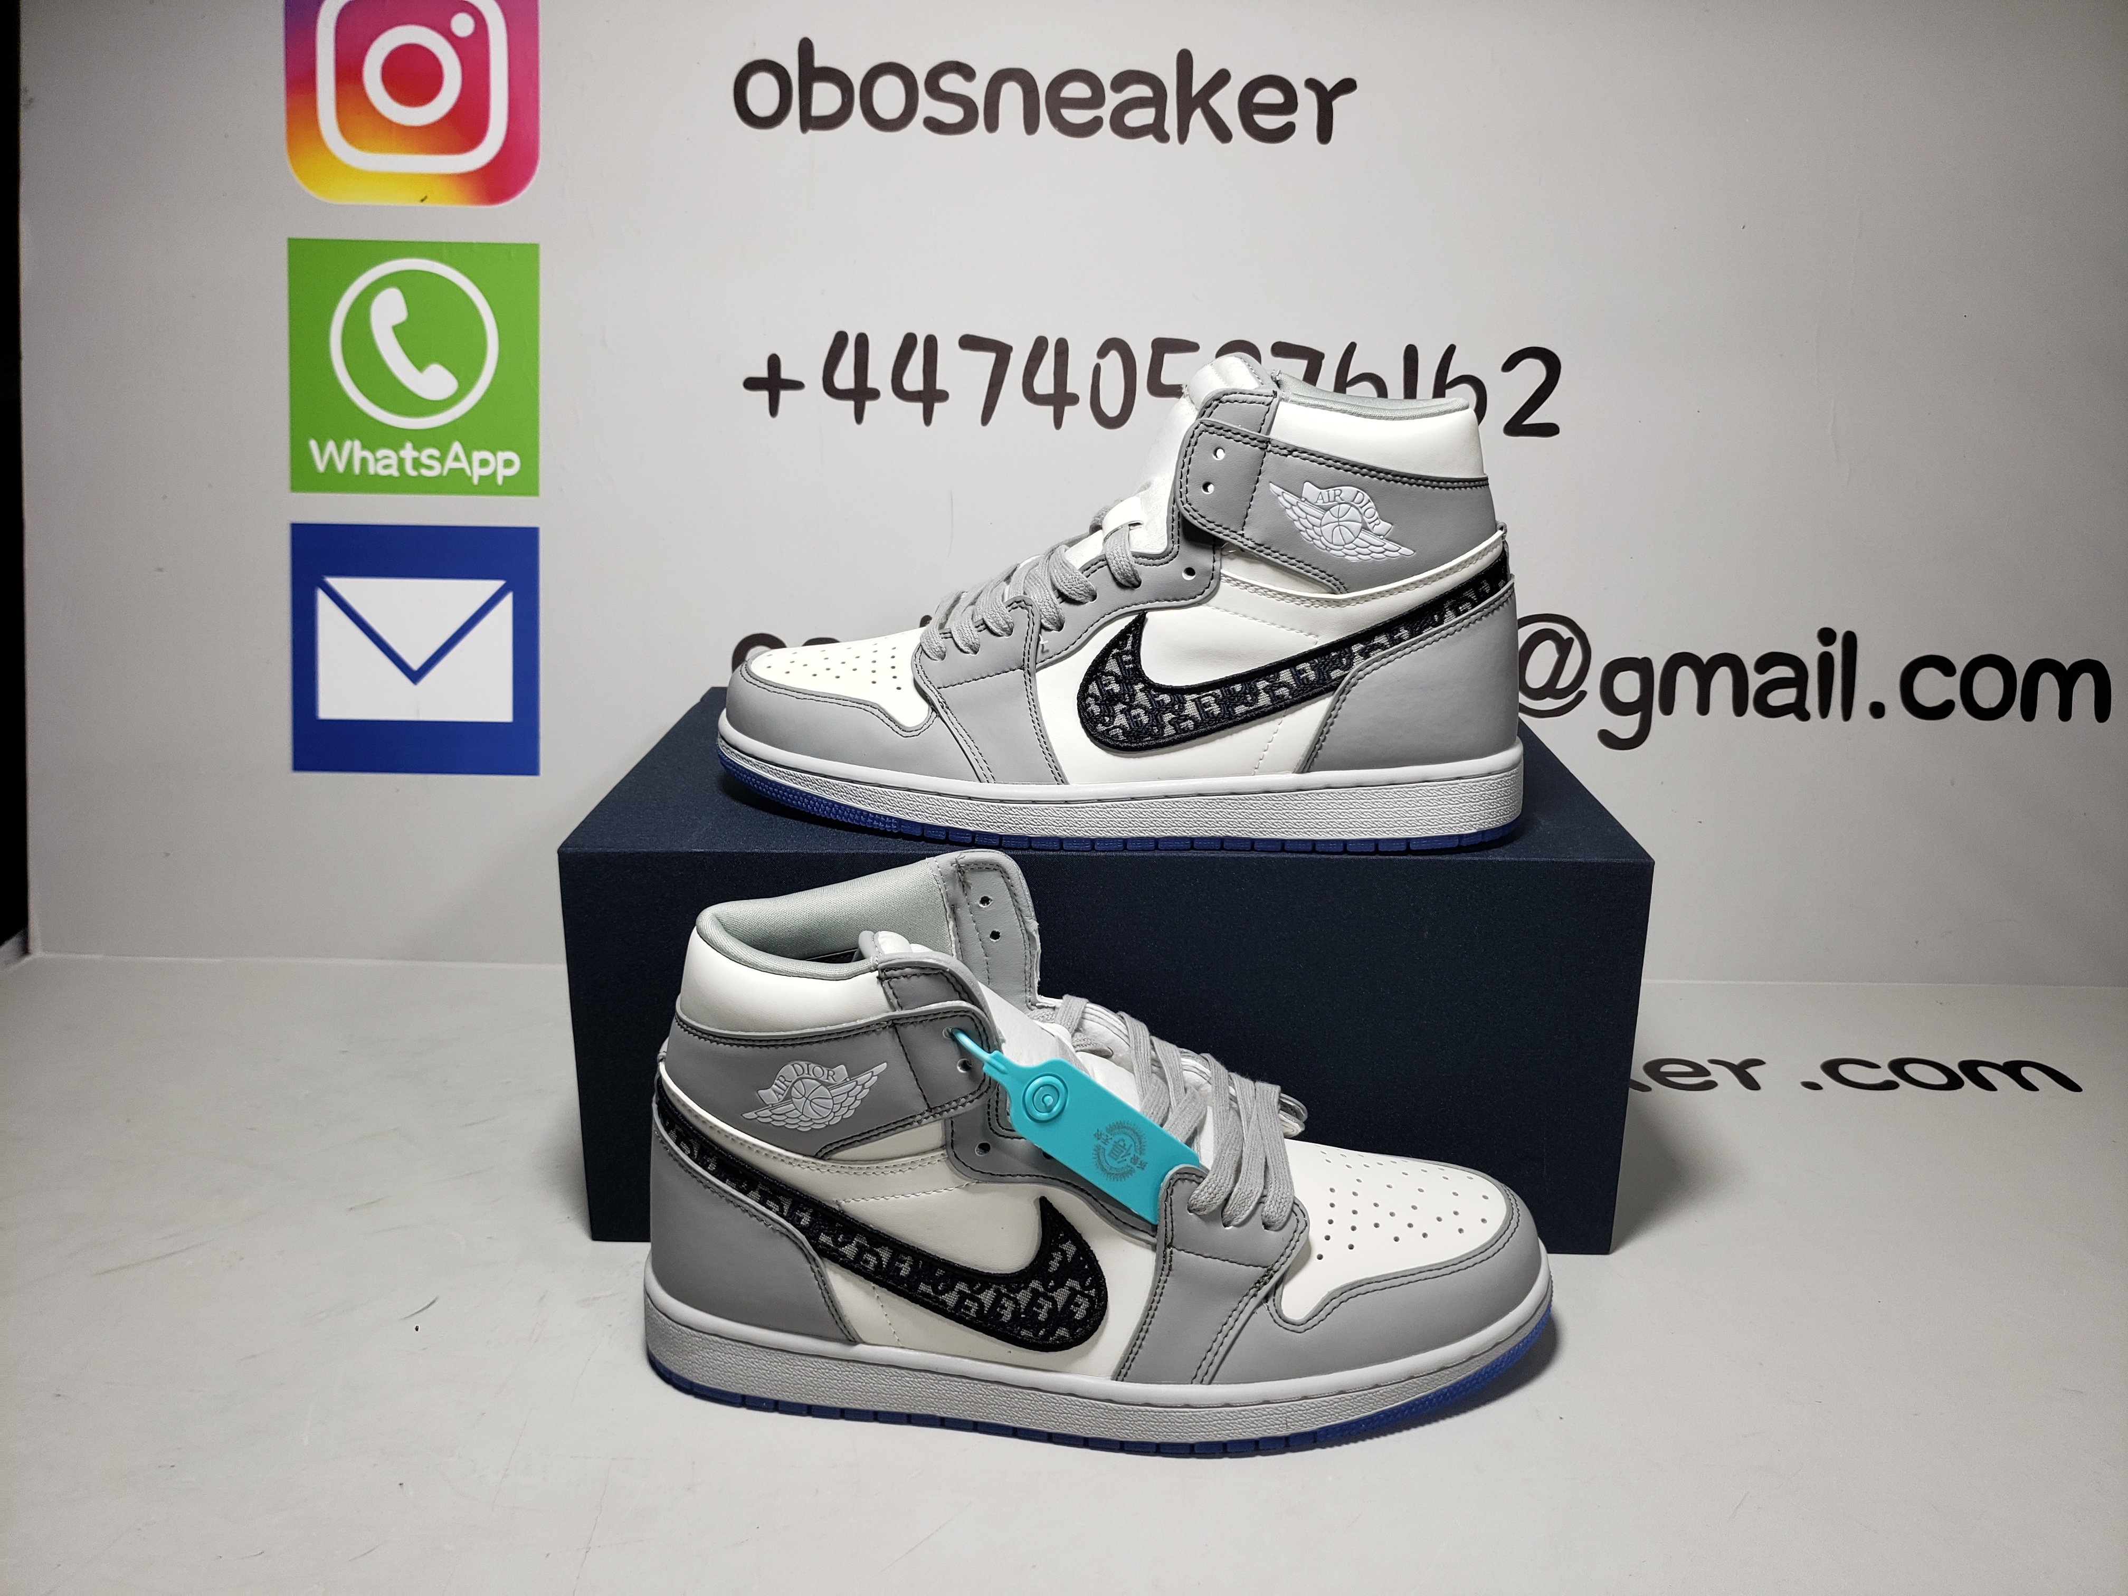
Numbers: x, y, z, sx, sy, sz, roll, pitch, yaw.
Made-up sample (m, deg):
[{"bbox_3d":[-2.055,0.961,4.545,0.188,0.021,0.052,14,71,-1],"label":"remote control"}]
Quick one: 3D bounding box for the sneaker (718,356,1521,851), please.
[{"bbox_3d":[0.014,-0.072,0.554,0.290,0.158,0.107,2,18,7],"label":"sneaker"}]

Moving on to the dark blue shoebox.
[{"bbox_3d":[0.015,0.056,0.658,0.363,0.149,0.227,0,18,1],"label":"dark blue shoebox"}]

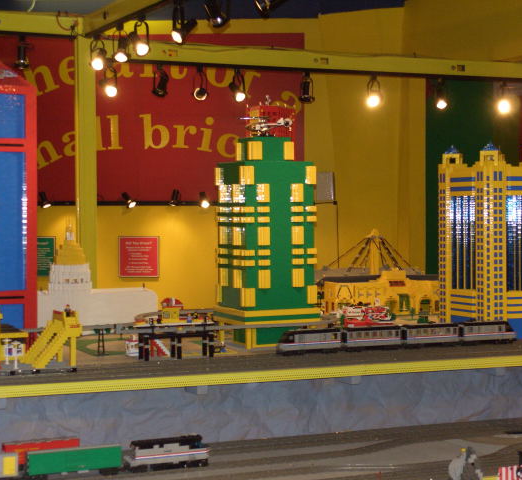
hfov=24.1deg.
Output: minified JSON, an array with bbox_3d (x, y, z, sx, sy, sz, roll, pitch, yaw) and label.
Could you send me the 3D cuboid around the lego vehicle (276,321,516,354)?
[{"bbox_3d":[0.537,0.366,4.628,1.045,0.087,0.050,-1,2,-24],"label":"lego vehicle"}]

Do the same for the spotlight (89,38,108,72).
[{"bbox_3d":[-0.919,-1.049,6.900,0.090,0.175,0.110,0,2,15],"label":"spotlight"}]

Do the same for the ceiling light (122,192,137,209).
[{"bbox_3d":[-1.035,-0.311,9.600,0.085,0.125,0.130,-1,2,-41],"label":"ceiling light"}]

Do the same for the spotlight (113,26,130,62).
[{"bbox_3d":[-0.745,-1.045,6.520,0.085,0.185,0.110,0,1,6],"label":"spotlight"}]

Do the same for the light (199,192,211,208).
[{"bbox_3d":[-0.445,-0.311,9.600,0.080,0.125,0.120,0,1,-9],"label":"light"}]

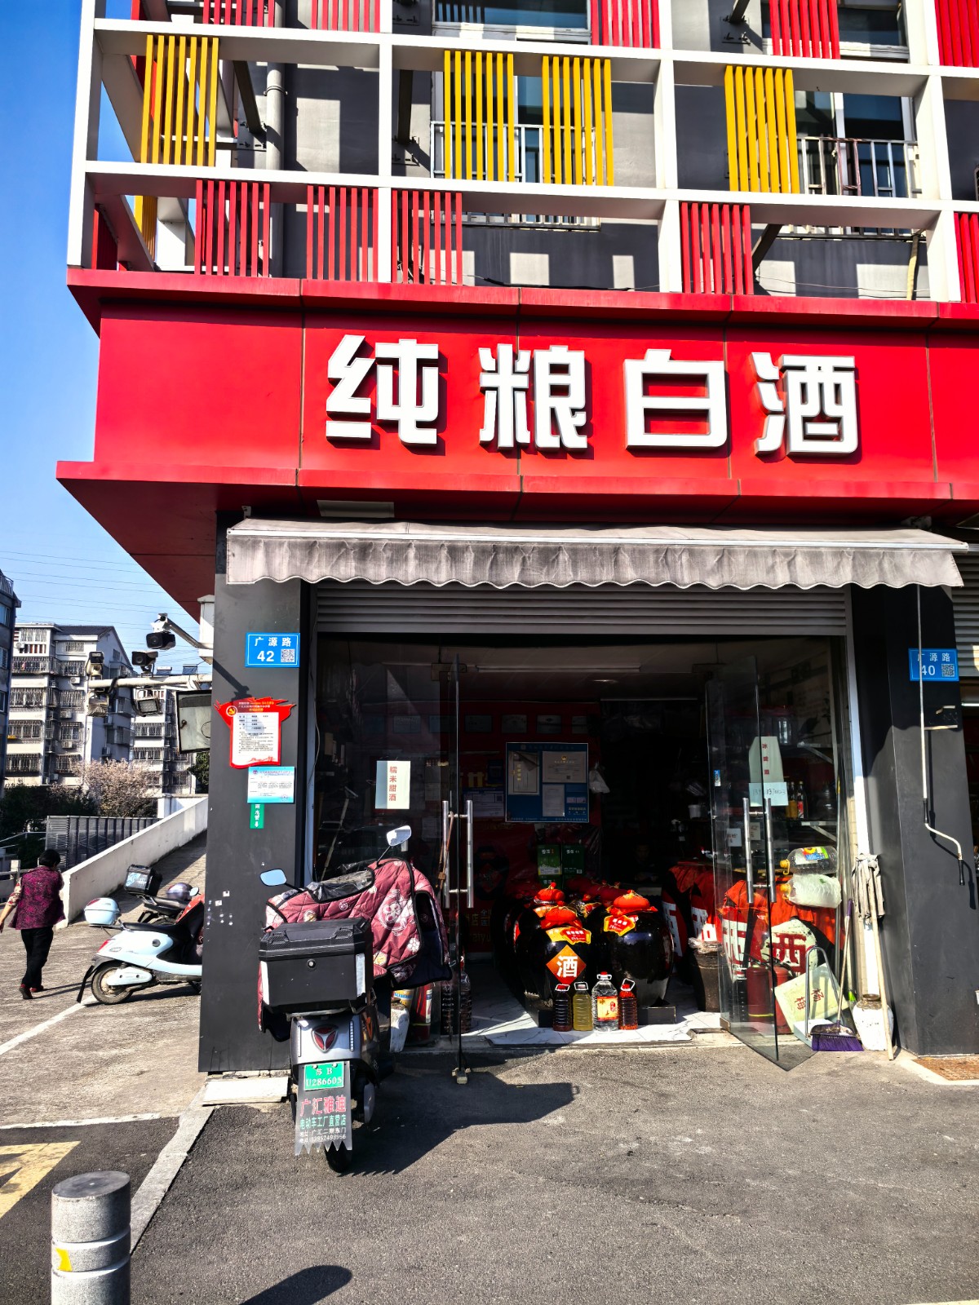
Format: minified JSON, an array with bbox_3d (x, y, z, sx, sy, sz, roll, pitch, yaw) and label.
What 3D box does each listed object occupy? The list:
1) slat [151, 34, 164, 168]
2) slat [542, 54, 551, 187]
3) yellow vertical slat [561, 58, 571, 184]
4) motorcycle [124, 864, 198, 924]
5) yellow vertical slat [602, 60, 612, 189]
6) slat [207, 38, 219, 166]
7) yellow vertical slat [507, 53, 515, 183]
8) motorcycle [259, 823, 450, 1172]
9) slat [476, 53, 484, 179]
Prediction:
[{"bbox_3d":[-1.892,-3.150,5.823,0.033,0.832,0.037,0,-9,-5],"label":"slat"},{"bbox_3d":[0.338,-3.124,6.022,0.033,0.830,0.080,0,-9,-5],"label":"slat"},{"bbox_3d":[0.472,-3.179,6.138,0.035,0.857,0.066,0,-9,-5],"label":"yellow vertical slat"},{"bbox_3d":[-3.299,2.945,11.336,1.660,1.120,0.680,-1,-9,5],"label":"motorcycle"},{"bbox_3d":[0.706,-3.122,6.054,0.033,0.830,0.080,0,-9,-5],"label":"yellow vertical slat"},{"bbox_3d":[-1.584,-3.149,5.849,0.033,0.832,0.037,0,-9,-5],"label":"slat"},{"bbox_3d":[0.122,-3.141,5.994,0.033,0.832,0.037,0,-9,-5],"label":"yellow vertical slat"},{"bbox_3d":[-0.676,1.589,4.986,0.860,1.400,1.660,-1,-9,3],"label":"motorcycle"},{"bbox_3d":[-0.059,-3.181,6.091,0.035,0.857,0.066,0,-9,-5],"label":"slat"}]

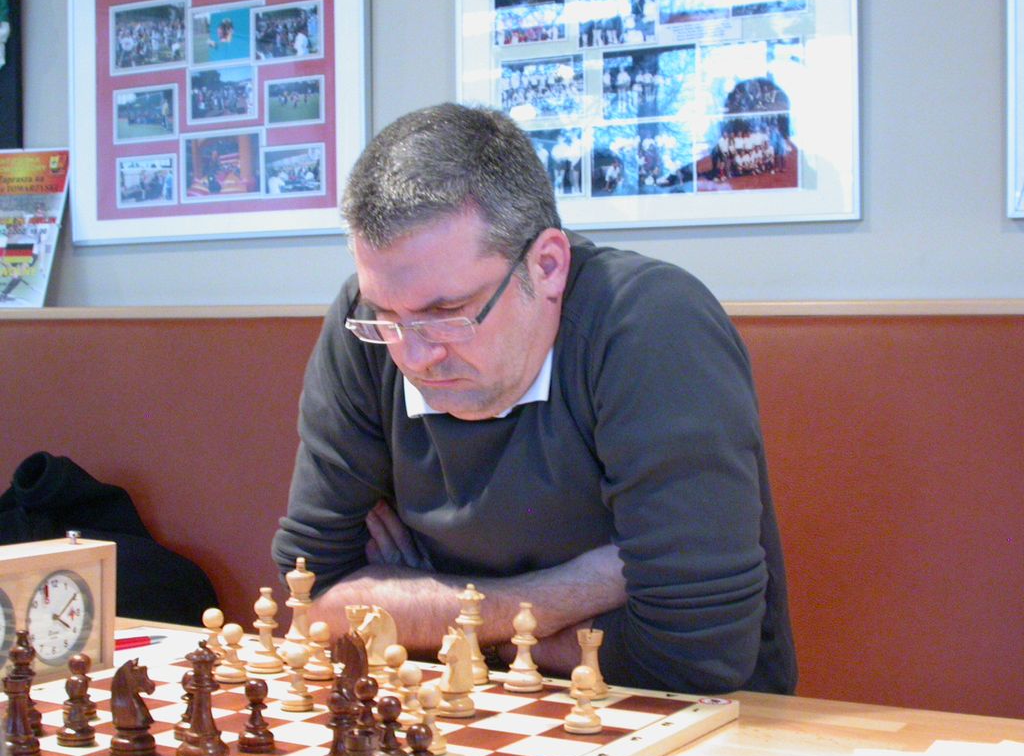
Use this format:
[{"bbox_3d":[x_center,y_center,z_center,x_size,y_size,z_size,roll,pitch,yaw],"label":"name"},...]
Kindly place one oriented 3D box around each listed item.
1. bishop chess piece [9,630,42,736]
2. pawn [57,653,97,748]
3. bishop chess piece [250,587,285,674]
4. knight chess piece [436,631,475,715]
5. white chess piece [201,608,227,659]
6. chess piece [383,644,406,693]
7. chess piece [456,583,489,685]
[{"bbox_3d":[-0.348,0.215,1.111,0.030,0.071,0.030,1,0,29],"label":"bishop chess piece"},{"bbox_3d":[-0.299,0.224,1.085,0.026,0.054,0.026,1,0,29],"label":"pawn"},{"bbox_3d":[-0.211,0.217,1.353,0.031,0.071,0.031,1,0,0],"label":"bishop chess piece"},{"bbox_3d":[-0.044,0.228,1.227,0.031,0.067,0.031,1,0,40],"label":"knight chess piece"},{"bbox_3d":[-0.263,0.228,1.380,0.026,0.048,0.026,1,0,0],"label":"white chess piece"},{"bbox_3d":[-0.093,0.237,1.249,0.027,0.048,0.027,1,0,-4],"label":"chess piece"},{"bbox_3d":[-0.035,0.220,1.355,0.033,0.083,0.033,1,0,-1],"label":"chess piece"}]

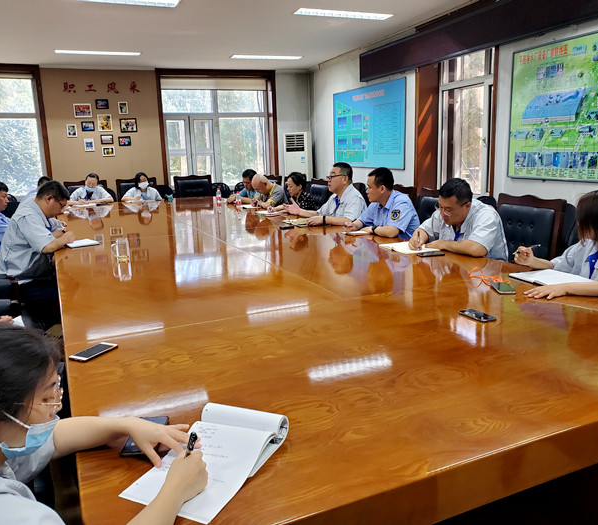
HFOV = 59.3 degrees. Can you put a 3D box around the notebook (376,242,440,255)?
[{"bbox_3d":[0.744,-0.097,3.572,0.250,0.020,0.345,-7,13,-24],"label":"notebook"}]

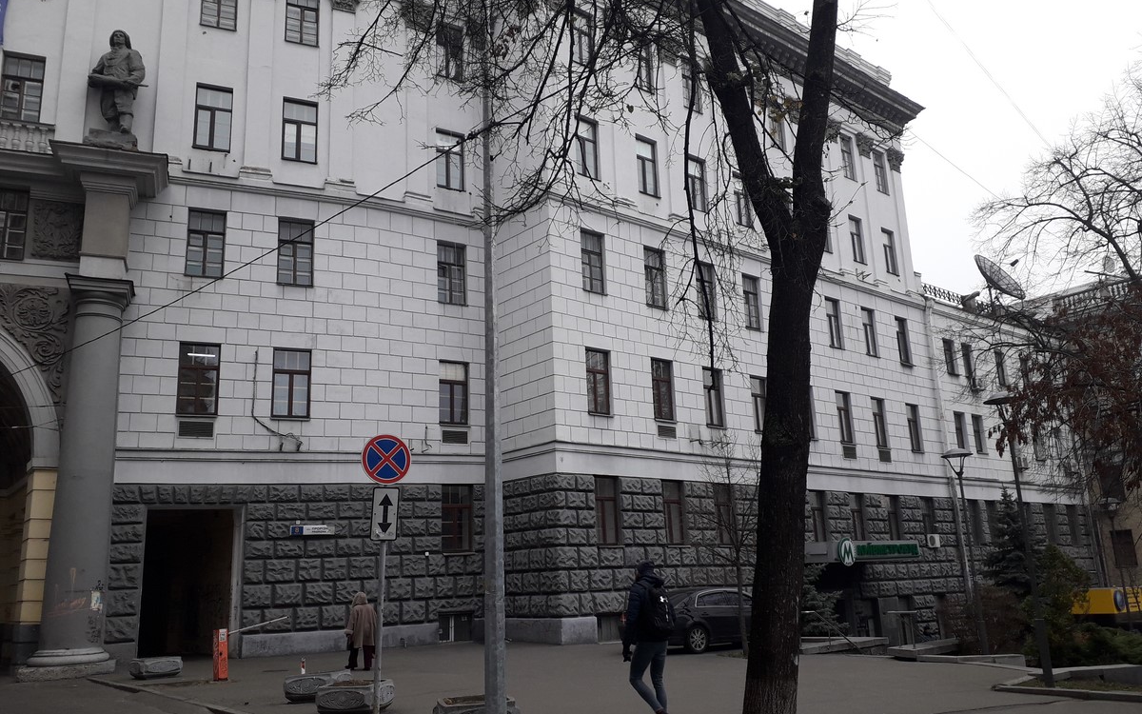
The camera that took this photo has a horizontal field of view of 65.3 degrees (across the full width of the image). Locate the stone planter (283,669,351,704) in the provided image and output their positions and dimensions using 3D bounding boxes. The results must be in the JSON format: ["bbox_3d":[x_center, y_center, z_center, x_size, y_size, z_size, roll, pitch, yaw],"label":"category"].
[{"bbox_3d":[-3.851,5.030,13.599,0.900,0.400,0.900,-4,-14,5],"label":"stone planter"}]

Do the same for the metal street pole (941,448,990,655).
[{"bbox_3d":[7.577,3.611,16.728,0.600,3.800,0.600,-3,-14,0],"label":"metal street pole"}]

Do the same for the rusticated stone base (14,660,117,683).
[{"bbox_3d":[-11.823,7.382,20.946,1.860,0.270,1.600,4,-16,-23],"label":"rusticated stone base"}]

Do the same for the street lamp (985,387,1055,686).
[{"bbox_3d":[6.125,2.407,12.093,0.500,3.906,0.500,-8,-15,19],"label":"street lamp"}]

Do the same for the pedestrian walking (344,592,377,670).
[{"bbox_3d":[-4.475,5.856,19.045,0.600,1.570,0.450,2,-15,-17],"label":"pedestrian walking"}]

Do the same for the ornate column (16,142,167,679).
[{"bbox_3d":[-12.038,1.108,22.294,2.750,13.090,1.900,4,-16,-23],"label":"ornate column"}]

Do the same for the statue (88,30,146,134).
[{"bbox_3d":[-12.421,-7.533,24.411,1.420,3.100,1.000,4,-16,-23],"label":"statue"}]

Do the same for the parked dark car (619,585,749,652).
[{"bbox_3d":[3.319,6.380,21.923,4.750,1.460,1.830,9,-18,-38],"label":"parked dark car"}]

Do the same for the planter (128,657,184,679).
[{"bbox_3d":[-8.508,6.369,18.320,0.900,0.400,0.900,11,-20,-42],"label":"planter"}]

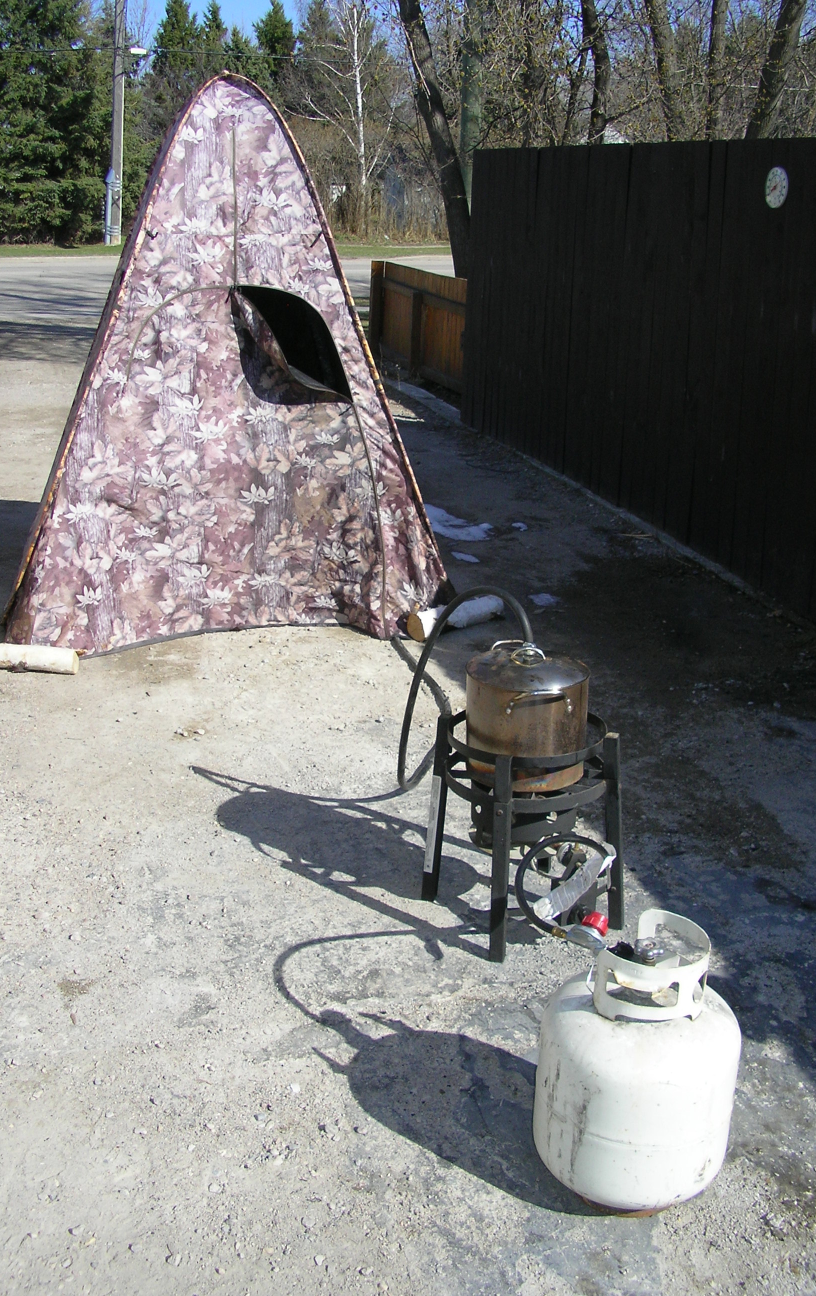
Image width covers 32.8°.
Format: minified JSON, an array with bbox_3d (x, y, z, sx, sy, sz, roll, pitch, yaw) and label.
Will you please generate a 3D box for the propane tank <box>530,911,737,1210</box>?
[{"bbox_3d":[0.362,0.653,2.202,0.312,0.450,0.312,2,20,-1],"label":"propane tank"}]

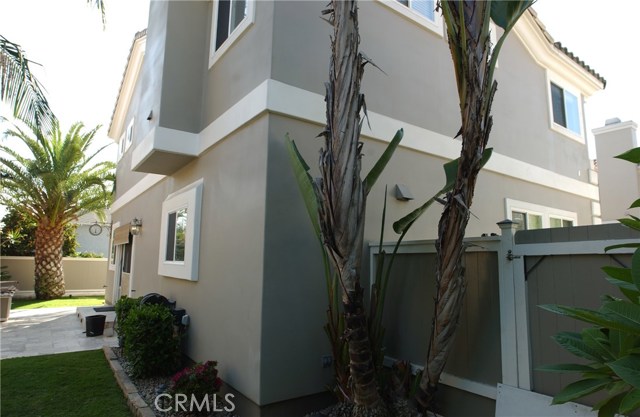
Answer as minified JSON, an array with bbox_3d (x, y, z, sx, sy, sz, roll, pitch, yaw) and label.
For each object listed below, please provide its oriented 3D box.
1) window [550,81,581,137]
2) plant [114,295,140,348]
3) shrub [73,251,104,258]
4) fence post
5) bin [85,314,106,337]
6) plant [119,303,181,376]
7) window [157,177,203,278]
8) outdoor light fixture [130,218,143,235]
[{"bbox_3d":[5.631,-2.264,8.506,1.466,0.945,0.100,6,-9,-36],"label":"window"},{"bbox_3d":[-3.280,1.921,6.330,0.420,0.820,0.500,6,-9,-36],"label":"plant"},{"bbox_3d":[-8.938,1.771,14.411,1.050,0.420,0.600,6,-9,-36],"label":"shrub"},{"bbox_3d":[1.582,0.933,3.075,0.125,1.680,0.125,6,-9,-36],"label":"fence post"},{"bbox_3d":[-4.331,2.236,7.140,0.350,0.390,0.350,6,-9,-36],"label":"bin"},{"bbox_3d":[-2.233,1.705,4.906,0.620,0.870,0.680,6,-9,-36],"label":"plant"},{"bbox_3d":[-2.265,0.377,5.974,0.110,1.452,1.869,6,-9,-36],"label":"window"},{"bbox_3d":[-4.280,0.426,8.647,0.230,0.380,0.220,6,-9,-36],"label":"outdoor light fixture"}]

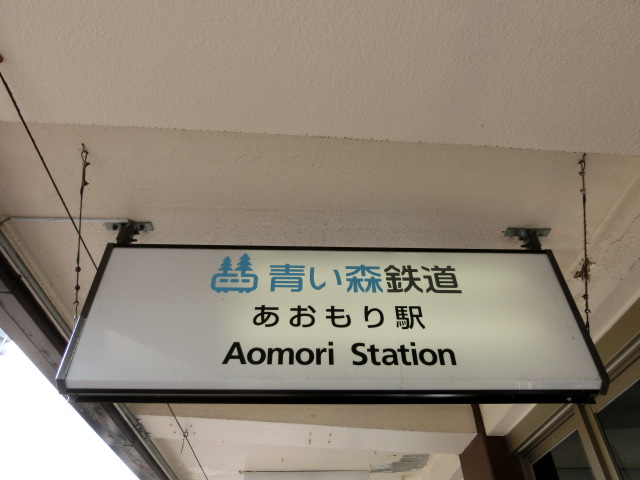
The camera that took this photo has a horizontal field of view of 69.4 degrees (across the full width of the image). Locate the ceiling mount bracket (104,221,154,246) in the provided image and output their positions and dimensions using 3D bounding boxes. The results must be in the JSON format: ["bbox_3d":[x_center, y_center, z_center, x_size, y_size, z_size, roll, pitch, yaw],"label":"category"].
[{"bbox_3d":[-0.837,-0.006,1.993,0.200,0.138,0.058,1,-41,-2],"label":"ceiling mount bracket"}]

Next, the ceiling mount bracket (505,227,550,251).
[{"bbox_3d":[0.943,0.020,2.051,0.200,0.138,0.058,1,-41,-2],"label":"ceiling mount bracket"}]

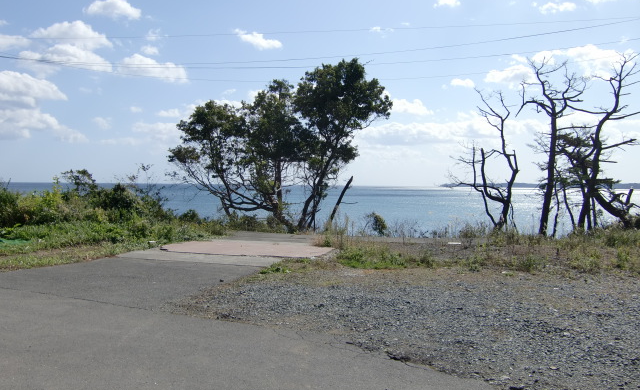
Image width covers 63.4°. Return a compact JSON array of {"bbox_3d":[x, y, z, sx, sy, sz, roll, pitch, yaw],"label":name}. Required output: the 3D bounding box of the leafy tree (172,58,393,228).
[{"bbox_3d":[-1.526,-1.912,20.000,8.400,6.600,6.300,1,1,0],"label":"leafy tree"}]

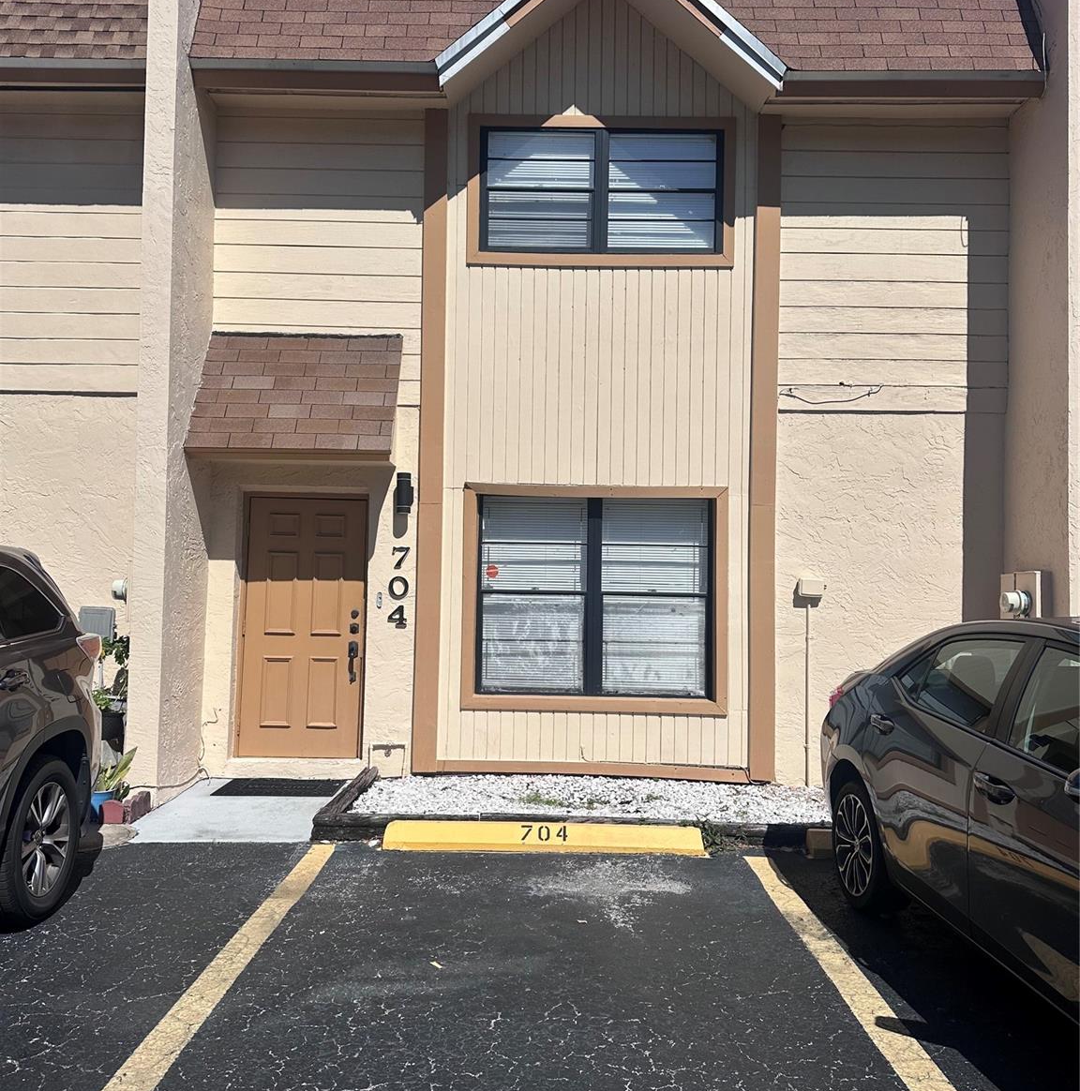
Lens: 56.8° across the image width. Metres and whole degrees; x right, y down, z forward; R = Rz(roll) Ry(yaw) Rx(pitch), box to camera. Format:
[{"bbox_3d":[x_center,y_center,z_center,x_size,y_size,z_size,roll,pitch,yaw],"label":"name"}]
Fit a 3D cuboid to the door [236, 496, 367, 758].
[{"bbox_3d":[-1.836,0.643,7.768,0.930,2.020,0.060,1,-2,0],"label":"door"}]

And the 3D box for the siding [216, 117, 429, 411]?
[{"bbox_3d":[-1.716,-2.220,7.689,1.630,2.270,0.070,1,-2,0],"label":"siding"}]

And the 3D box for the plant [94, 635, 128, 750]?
[{"bbox_3d":[-3.077,1.046,7.145,0.400,0.820,0.380,1,-2,0],"label":"plant"}]

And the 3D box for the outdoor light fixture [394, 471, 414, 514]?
[{"bbox_3d":[-1.026,-0.395,7.575,0.130,0.320,0.160,1,-2,0],"label":"outdoor light fixture"}]

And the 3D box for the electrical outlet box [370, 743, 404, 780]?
[{"bbox_3d":[-1.152,1.628,7.551,0.270,0.270,0.070,1,-2,0],"label":"electrical outlet box"}]

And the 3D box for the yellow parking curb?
[{"bbox_3d":[0.026,1.684,5.739,1.830,0.135,0.160,1,-2,0],"label":"yellow parking curb"}]

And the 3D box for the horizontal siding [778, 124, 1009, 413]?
[{"bbox_3d":[2.706,-2.122,7.650,1.735,2.230,0.070,1,-2,0],"label":"horizontal siding"}]

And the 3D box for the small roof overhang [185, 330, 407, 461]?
[{"bbox_3d":[-1.780,-1.120,7.349,1.460,1.030,0.650,1,-2,0],"label":"small roof overhang"}]

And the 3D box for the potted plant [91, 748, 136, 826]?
[{"bbox_3d":[-2.701,1.486,6.278,0.300,0.460,0.280,1,-2,0],"label":"potted plant"}]

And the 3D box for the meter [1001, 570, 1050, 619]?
[{"bbox_3d":[3.404,0.381,7.055,0.260,0.390,0.310,1,-2,0],"label":"meter"}]

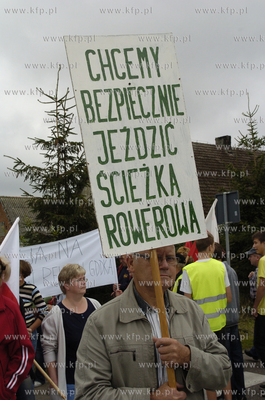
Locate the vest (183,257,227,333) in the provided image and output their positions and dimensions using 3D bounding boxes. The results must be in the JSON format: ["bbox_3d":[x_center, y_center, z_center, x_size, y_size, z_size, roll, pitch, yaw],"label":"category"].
[{"bbox_3d":[0.709,0.925,5.100,0.430,0.690,0.270,-4,-6,21],"label":"vest"}]

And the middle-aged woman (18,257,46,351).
[{"bbox_3d":[-1.105,1.422,5.428,0.360,1.600,0.480,2,-6,-37],"label":"middle-aged woman"}]

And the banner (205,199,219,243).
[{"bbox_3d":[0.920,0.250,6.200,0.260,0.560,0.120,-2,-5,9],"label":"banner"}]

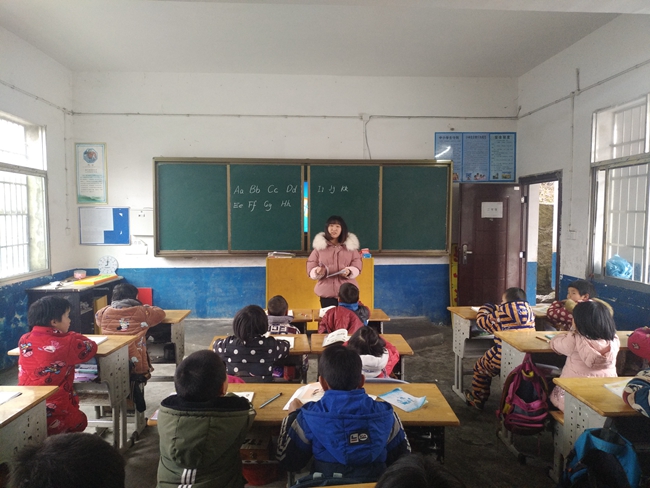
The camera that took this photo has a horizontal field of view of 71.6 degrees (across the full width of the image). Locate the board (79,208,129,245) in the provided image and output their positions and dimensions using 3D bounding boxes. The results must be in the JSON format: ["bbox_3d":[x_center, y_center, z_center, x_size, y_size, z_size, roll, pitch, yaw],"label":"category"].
[{"bbox_3d":[-3.129,-0.247,6.401,0.700,0.539,0.025,0,3,-2],"label":"board"}]

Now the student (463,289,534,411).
[{"bbox_3d":[1.301,0.807,3.442,0.420,0.960,0.480,-2,4,-27],"label":"student"}]

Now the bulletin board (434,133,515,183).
[{"bbox_3d":[2.101,-1.195,6.257,1.148,0.682,0.020,0,4,-3],"label":"bulletin board"}]

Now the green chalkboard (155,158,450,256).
[{"bbox_3d":[-0.266,-0.499,6.336,4.120,1.344,0.120,0,4,-3],"label":"green chalkboard"}]

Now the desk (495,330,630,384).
[{"bbox_3d":[1.474,0.975,2.927,0.610,0.705,0.410,0,4,0],"label":"desk"}]

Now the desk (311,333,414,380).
[{"bbox_3d":[0.220,0.990,2.919,0.610,0.710,0.400,0,4,-1],"label":"desk"}]

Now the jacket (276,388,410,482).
[{"bbox_3d":[0.056,0.723,1.630,0.460,0.480,0.380,0,3,-2],"label":"jacket"}]

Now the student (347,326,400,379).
[{"bbox_3d":[0.275,0.912,2.584,0.360,0.910,0.480,-1,4,-10],"label":"student"}]

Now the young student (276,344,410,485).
[{"bbox_3d":[0.053,0.869,1.698,0.460,1.040,0.580,0,3,-2],"label":"young student"}]

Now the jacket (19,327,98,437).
[{"bbox_3d":[-1.440,0.721,2.501,0.380,0.540,0.400,1,4,8],"label":"jacket"}]

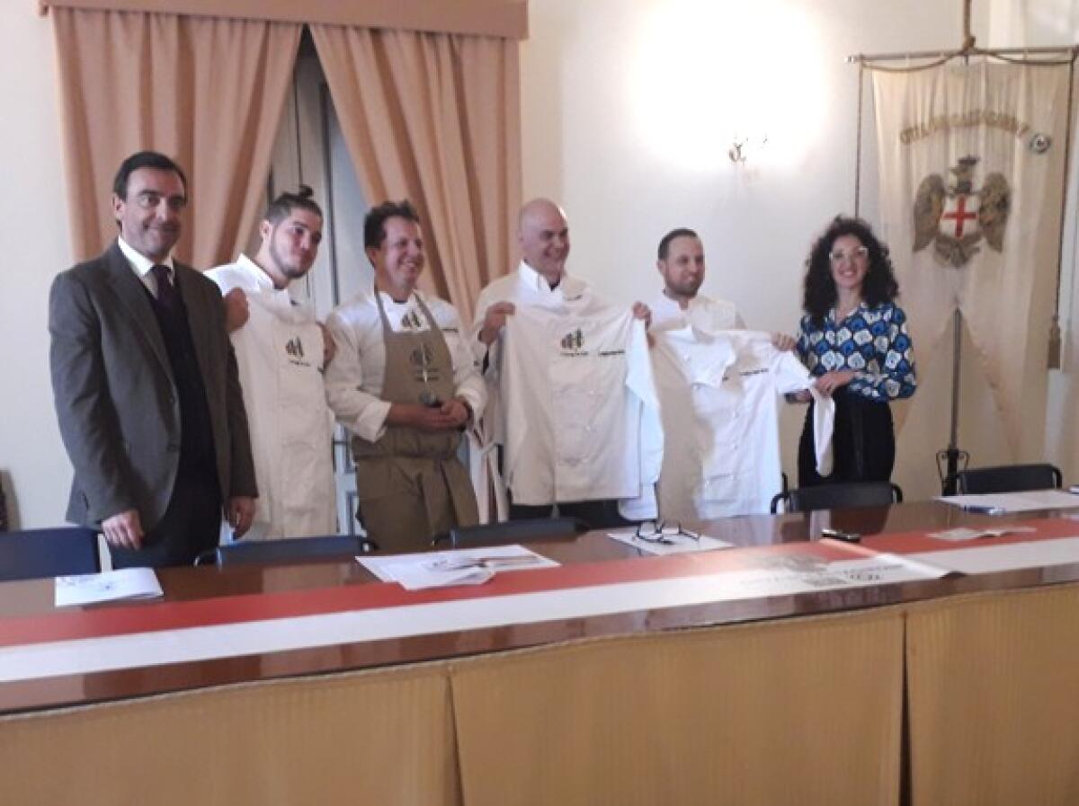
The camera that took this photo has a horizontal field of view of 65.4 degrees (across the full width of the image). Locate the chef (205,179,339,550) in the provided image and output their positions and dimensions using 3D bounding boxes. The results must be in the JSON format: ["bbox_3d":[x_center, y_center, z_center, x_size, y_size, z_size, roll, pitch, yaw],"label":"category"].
[{"bbox_3d":[-0.714,0.234,2.598,0.500,1.763,0.400,-6,8,-38],"label":"chef"}]

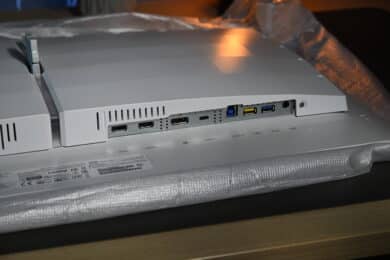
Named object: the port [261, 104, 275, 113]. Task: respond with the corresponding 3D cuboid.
[{"bbox_3d":[0.066,-0.021,0.755,0.013,0.006,0.009,-7,21,-15],"label":"port"}]

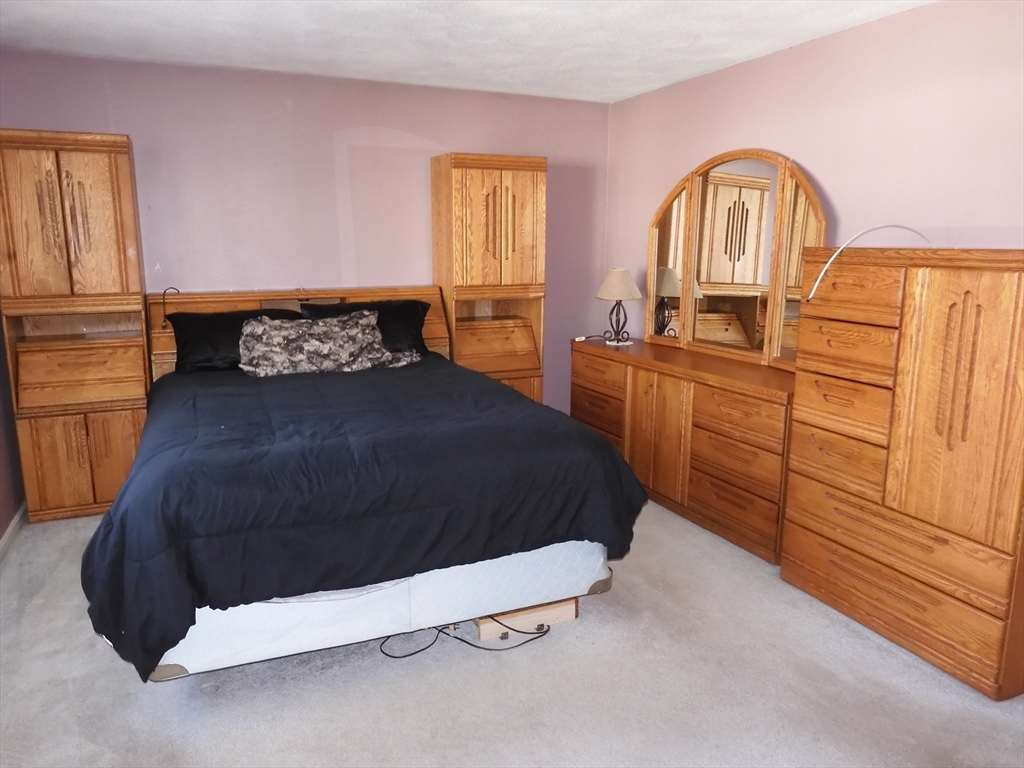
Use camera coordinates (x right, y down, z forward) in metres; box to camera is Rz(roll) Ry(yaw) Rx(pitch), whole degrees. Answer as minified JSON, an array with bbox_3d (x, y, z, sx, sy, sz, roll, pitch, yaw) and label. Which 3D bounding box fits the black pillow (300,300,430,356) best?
[{"bbox_3d":[-0.889,-0.326,4.349,0.770,0.380,0.180,-6,-10,-26],"label":"black pillow"}]

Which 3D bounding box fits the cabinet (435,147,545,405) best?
[{"bbox_3d":[-0.152,-0.521,4.877,0.660,1.962,0.380,-6,12,-26],"label":"cabinet"}]

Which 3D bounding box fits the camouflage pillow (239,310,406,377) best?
[{"bbox_3d":[-1.071,-0.248,4.013,0.860,0.370,0.210,-6,-13,-26],"label":"camouflage pillow"}]

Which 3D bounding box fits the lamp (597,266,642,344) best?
[{"bbox_3d":[0.696,-0.513,4.639,0.300,0.490,0.300,0,11,0],"label":"lamp"}]

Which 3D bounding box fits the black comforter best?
[{"bbox_3d":[-0.686,0.338,3.191,1.780,0.555,2.135,-5,12,-20],"label":"black comforter"}]

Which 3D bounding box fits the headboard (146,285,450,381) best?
[{"bbox_3d":[-1.258,-0.018,4.474,1.760,1.140,0.280,-6,12,-26],"label":"headboard"}]

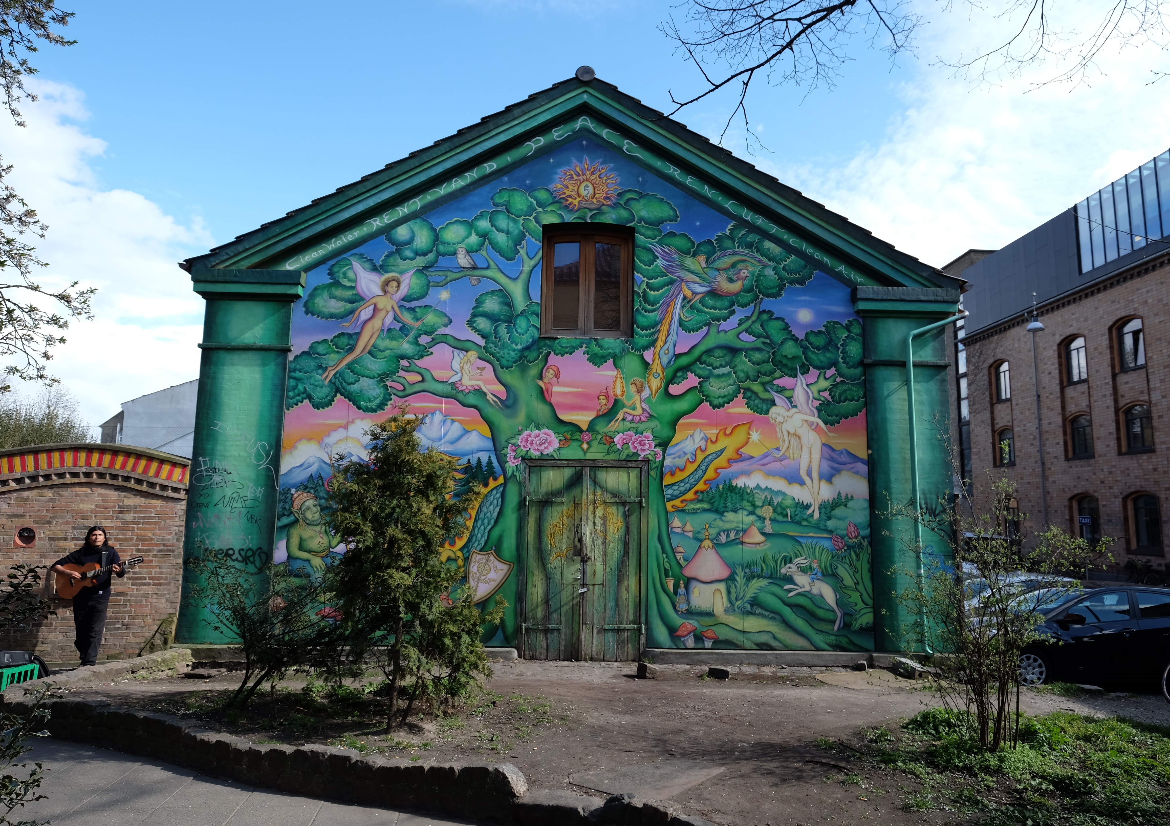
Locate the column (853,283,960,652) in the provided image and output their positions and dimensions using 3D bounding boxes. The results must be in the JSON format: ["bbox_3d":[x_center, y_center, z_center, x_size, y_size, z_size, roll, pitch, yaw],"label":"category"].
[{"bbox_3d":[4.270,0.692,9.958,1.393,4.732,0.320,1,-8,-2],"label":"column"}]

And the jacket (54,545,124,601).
[{"bbox_3d":[-5.824,1.880,8.880,0.680,0.640,0.380,4,-9,-22],"label":"jacket"}]

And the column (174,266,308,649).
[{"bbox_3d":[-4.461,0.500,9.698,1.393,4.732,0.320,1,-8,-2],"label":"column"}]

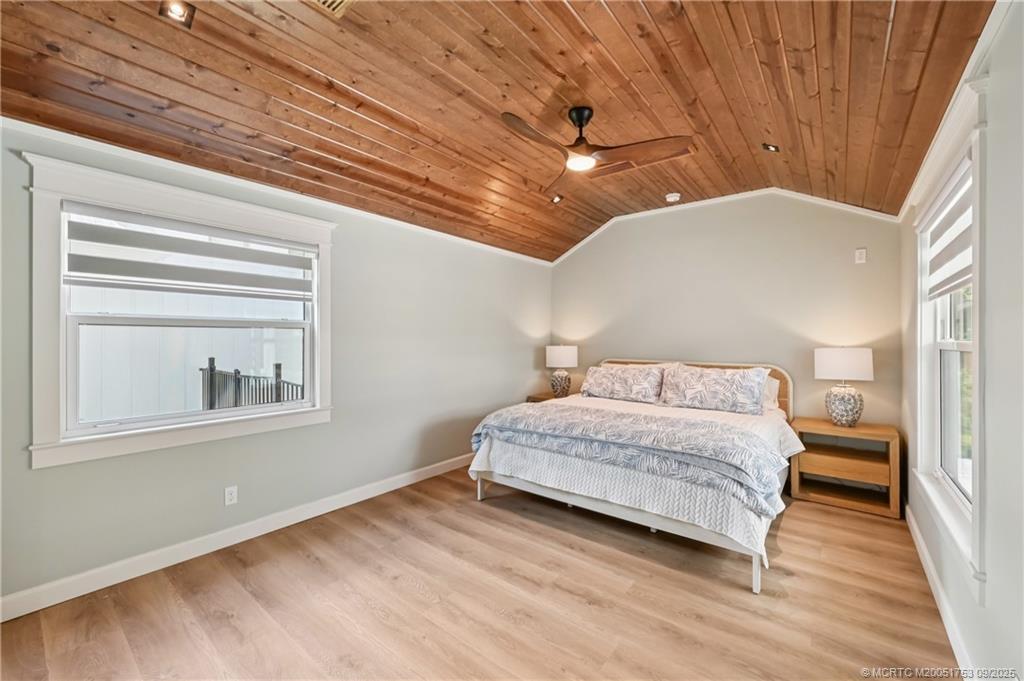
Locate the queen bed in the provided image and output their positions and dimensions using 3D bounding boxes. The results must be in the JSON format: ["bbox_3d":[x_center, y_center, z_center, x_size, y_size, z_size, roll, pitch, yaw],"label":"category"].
[{"bbox_3d":[1.175,0.795,3.538,2.164,1.105,2.124,0,0,38],"label":"queen bed"}]

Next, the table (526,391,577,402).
[{"bbox_3d":[0.611,1.035,5.064,0.663,0.635,0.402,0,0,40],"label":"table"}]

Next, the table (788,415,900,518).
[{"bbox_3d":[2.786,1.027,3.354,0.666,0.635,0.389,0,0,40],"label":"table"}]

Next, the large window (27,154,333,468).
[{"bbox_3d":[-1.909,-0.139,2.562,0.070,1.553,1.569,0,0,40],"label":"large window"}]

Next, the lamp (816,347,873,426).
[{"bbox_3d":[2.794,0.383,3.340,0.389,0.657,0.389,0,0,40],"label":"lamp"}]

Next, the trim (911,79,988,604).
[{"bbox_3d":[2.073,0.019,1.928,0.070,1.794,1.487,0,0,40],"label":"trim"}]

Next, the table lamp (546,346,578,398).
[{"bbox_3d":[0.626,0.389,5.087,0.389,0.659,0.389,0,0,0],"label":"table lamp"}]

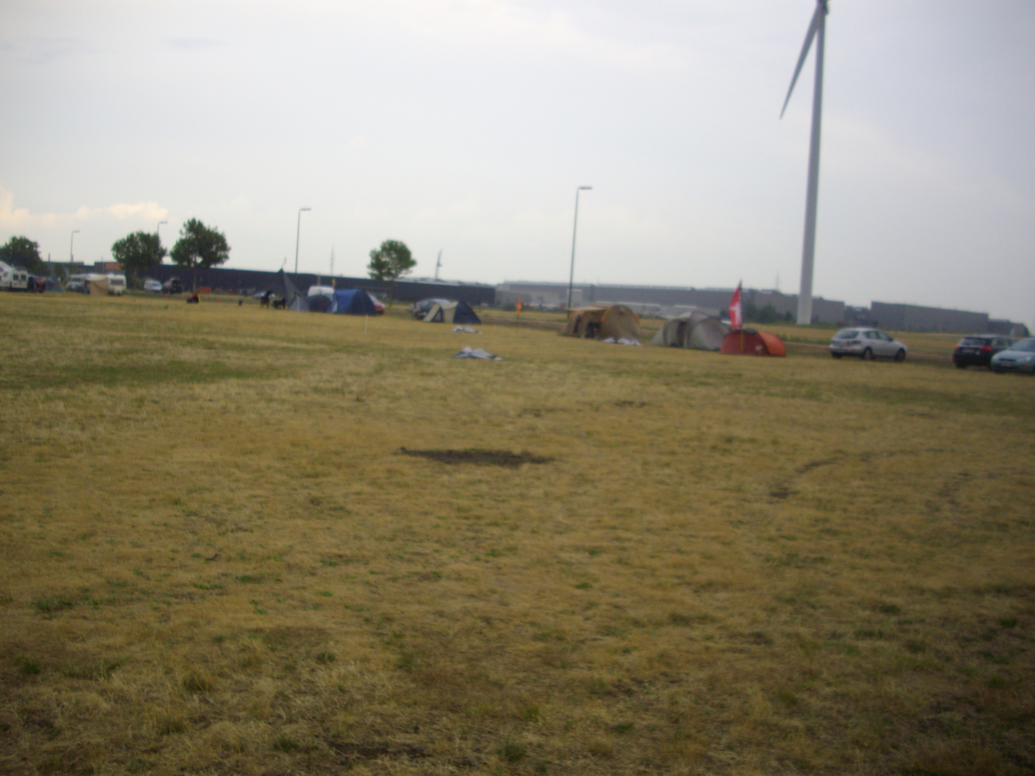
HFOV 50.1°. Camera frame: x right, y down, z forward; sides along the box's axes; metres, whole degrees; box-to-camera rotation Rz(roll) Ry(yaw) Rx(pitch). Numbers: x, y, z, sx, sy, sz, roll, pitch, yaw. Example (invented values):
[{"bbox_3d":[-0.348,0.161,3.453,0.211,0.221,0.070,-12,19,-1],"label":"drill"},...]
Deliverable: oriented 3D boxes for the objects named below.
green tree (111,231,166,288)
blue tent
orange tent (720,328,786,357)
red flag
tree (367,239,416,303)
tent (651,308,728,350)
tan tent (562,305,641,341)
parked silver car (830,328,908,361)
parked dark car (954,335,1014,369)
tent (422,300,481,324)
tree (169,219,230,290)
[{"bbox_3d":[-60.266,-20.292,176.000,8.600,9.500,8.600,2,5,-19],"label":"green tree"},{"bbox_3d":[-13.320,-7.017,90.000,3.200,2.050,2.700,2,5,-18],"label":"blue tent"},{"bbox_3d":[10.695,-2.144,50.200,2.300,1.270,2.300,6,5,33],"label":"orange tent"},{"bbox_3d":[10.046,-3.802,51.000,0.650,2.150,0.120,5,5,14],"label":"red flag"},{"bbox_3d":[-17.103,-15.650,150.000,6.600,8.900,6.600,3,4,-6],"label":"tree"},{"bbox_3d":[8.707,-2.968,55.800,3.600,1.820,2.800,5,5,23],"label":"tent"},{"bbox_3d":[4.562,-3.610,60.300,3.400,1.920,2.800,7,6,43],"label":"tan tent"},{"bbox_3d":[16.914,-2.105,53.200,4.450,1.470,1.760,0,6,-41],"label":"parked silver car"},{"bbox_3d":[21.787,-1.646,51.000,1.800,1.470,4.350,7,6,43],"label":"parked dark car"},{"bbox_3d":[-4.825,-5.636,81.000,3.900,1.680,2.600,1,5,-32],"label":"tent"},{"bbox_3d":[-49.468,-20.554,172.000,9.200,11.500,9.200,2,5,-16],"label":"tree"}]

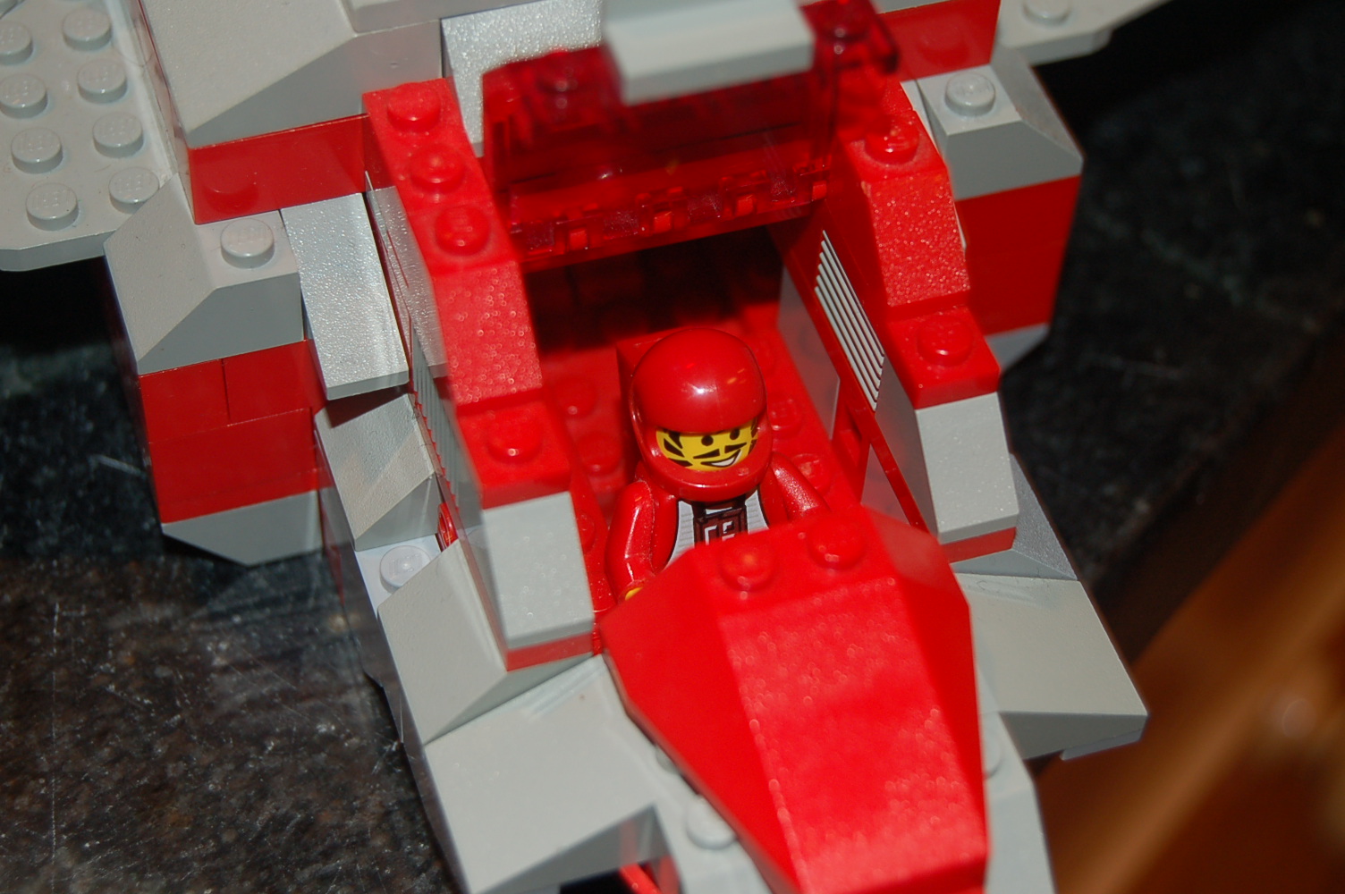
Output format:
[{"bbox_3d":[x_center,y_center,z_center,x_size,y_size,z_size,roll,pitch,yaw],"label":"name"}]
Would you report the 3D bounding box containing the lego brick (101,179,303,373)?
[{"bbox_3d":[-0.044,-0.018,0.273,0.016,0.011,0.016,-13,52,-14],"label":"lego brick"}]

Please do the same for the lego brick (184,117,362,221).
[{"bbox_3d":[-0.038,-0.028,0.271,0.016,0.010,0.008,-13,52,-14],"label":"lego brick"}]

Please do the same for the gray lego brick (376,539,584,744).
[{"bbox_3d":[-0.017,0.017,0.263,0.016,0.010,0.016,-13,52,-14],"label":"gray lego brick"}]

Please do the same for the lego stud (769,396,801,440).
[{"bbox_3d":[0.011,-0.003,0.287,0.005,0.002,0.005,2,50,-2],"label":"lego stud"}]

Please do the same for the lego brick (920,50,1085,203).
[{"bbox_3d":[0.031,-0.035,0.292,0.016,0.011,0.016,-13,52,-14],"label":"lego brick"}]

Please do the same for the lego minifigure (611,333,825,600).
[{"bbox_3d":[0.003,0.005,0.273,0.021,0.031,0.021,-13,52,-14],"label":"lego minifigure"}]

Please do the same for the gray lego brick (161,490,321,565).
[{"bbox_3d":[-0.046,0.003,0.299,0.016,0.010,0.016,-13,52,-13],"label":"gray lego brick"}]

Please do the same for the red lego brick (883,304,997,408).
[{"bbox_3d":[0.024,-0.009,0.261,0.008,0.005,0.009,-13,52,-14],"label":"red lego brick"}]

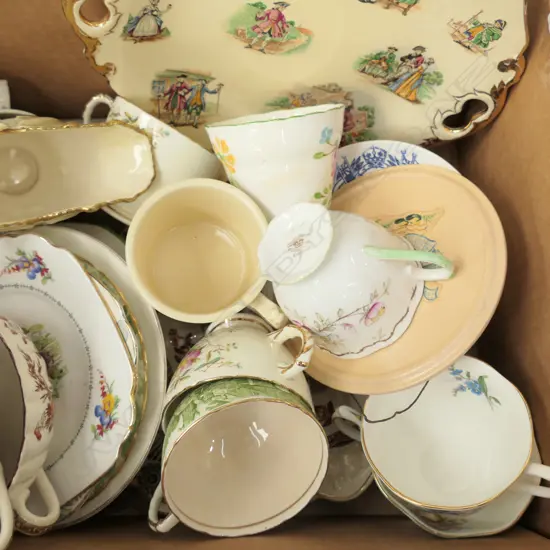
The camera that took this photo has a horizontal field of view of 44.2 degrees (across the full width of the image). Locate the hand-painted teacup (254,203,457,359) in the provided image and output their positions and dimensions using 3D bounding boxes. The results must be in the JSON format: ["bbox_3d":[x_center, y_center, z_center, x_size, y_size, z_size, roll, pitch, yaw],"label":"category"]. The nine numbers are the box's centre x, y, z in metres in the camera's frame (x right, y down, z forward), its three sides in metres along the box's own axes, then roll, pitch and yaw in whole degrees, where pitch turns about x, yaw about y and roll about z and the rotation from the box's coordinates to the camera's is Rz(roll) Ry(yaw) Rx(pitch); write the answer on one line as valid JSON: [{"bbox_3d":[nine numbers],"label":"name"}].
[{"bbox_3d":[0.041,-0.004,0.383,0.106,0.070,0.085,-12,61,32],"label":"hand-painted teacup"}]

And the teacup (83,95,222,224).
[{"bbox_3d":[-0.085,-0.069,0.446,0.104,0.090,0.064,31,96,3],"label":"teacup"}]

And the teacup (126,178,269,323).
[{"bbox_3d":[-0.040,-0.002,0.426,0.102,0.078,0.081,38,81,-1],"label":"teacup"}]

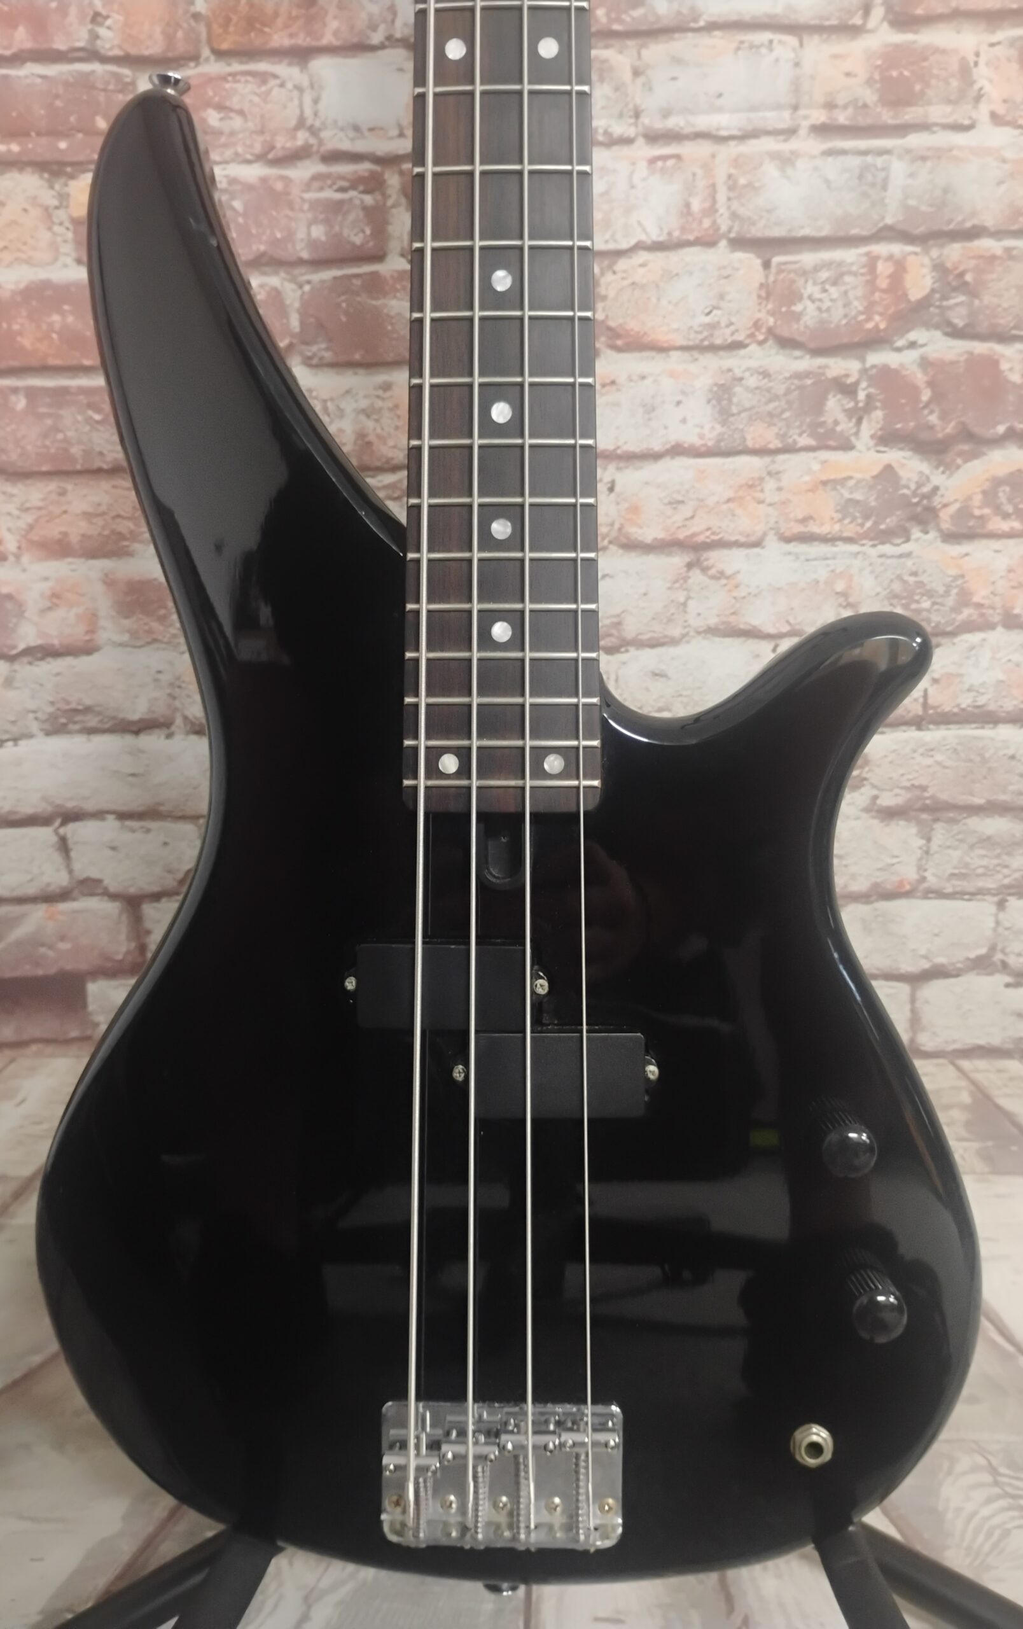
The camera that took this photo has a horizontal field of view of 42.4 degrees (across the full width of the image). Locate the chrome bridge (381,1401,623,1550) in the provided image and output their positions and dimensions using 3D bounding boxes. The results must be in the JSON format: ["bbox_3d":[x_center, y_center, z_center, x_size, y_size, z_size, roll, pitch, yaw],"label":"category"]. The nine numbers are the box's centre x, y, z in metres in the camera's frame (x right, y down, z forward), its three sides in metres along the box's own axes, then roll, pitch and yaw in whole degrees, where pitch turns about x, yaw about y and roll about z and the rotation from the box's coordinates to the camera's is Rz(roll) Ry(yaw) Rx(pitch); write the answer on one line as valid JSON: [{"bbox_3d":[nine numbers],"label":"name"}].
[{"bbox_3d":[-0.003,0.224,0.443,0.082,0.046,0.015,0,4,1],"label":"chrome bridge"}]

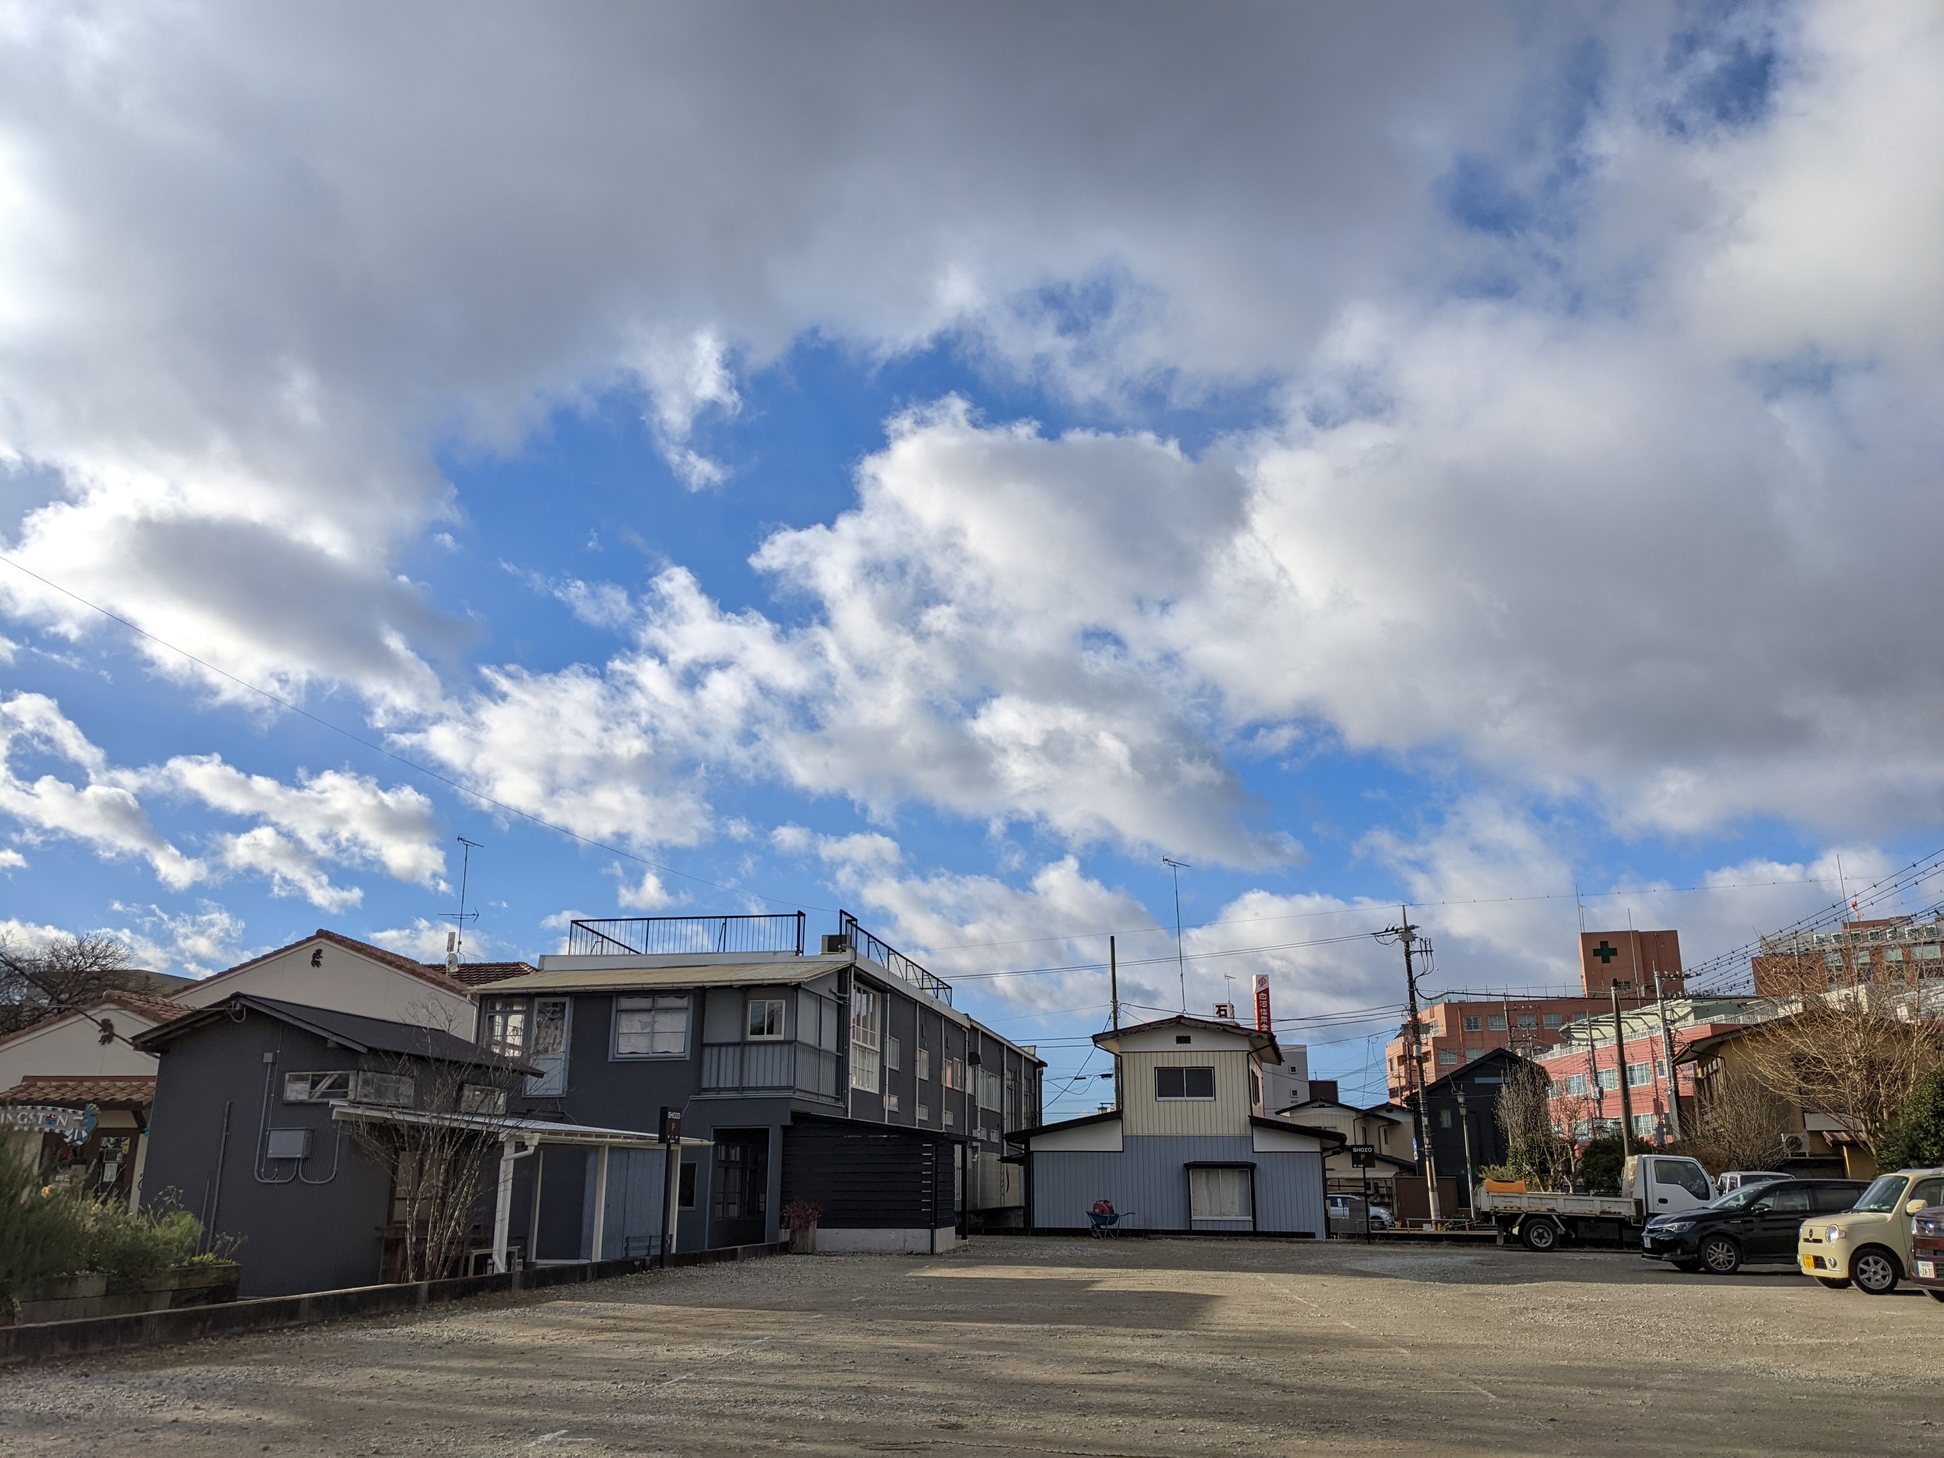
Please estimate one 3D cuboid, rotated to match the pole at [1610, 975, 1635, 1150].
[{"bbox_3d":[17.832,10.340,41.277,0.250,6.900,0.250,0,-17,0],"label":"pole"}]

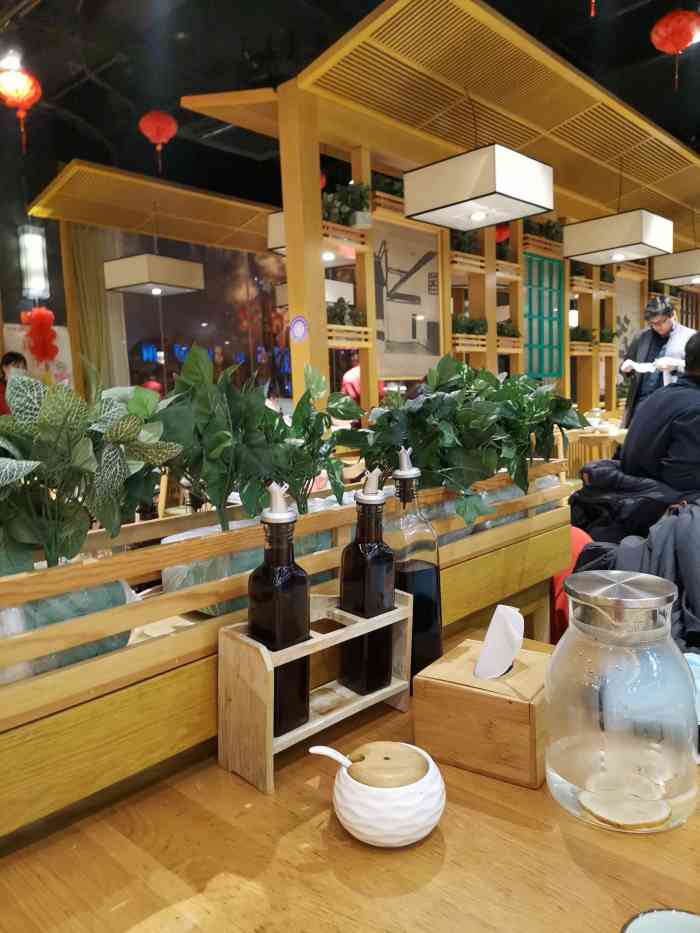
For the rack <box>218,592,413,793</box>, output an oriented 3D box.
[{"bbox_3d":[-0.034,0.234,0.781,0.084,0.143,0.217,5,8,43],"label":"rack"}]

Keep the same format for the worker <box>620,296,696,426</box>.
[{"bbox_3d":[2.101,-0.247,4.731,0.520,1.680,0.420,1,7,31],"label":"worker"}]

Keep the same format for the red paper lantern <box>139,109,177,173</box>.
[{"bbox_3d":[-1.589,-2.681,5.800,0.310,0.500,0.310,-2,6,0],"label":"red paper lantern"}]

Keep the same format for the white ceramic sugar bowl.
[{"bbox_3d":[0.030,0.286,0.621,0.109,0.065,0.099,-1,6,11],"label":"white ceramic sugar bowl"}]

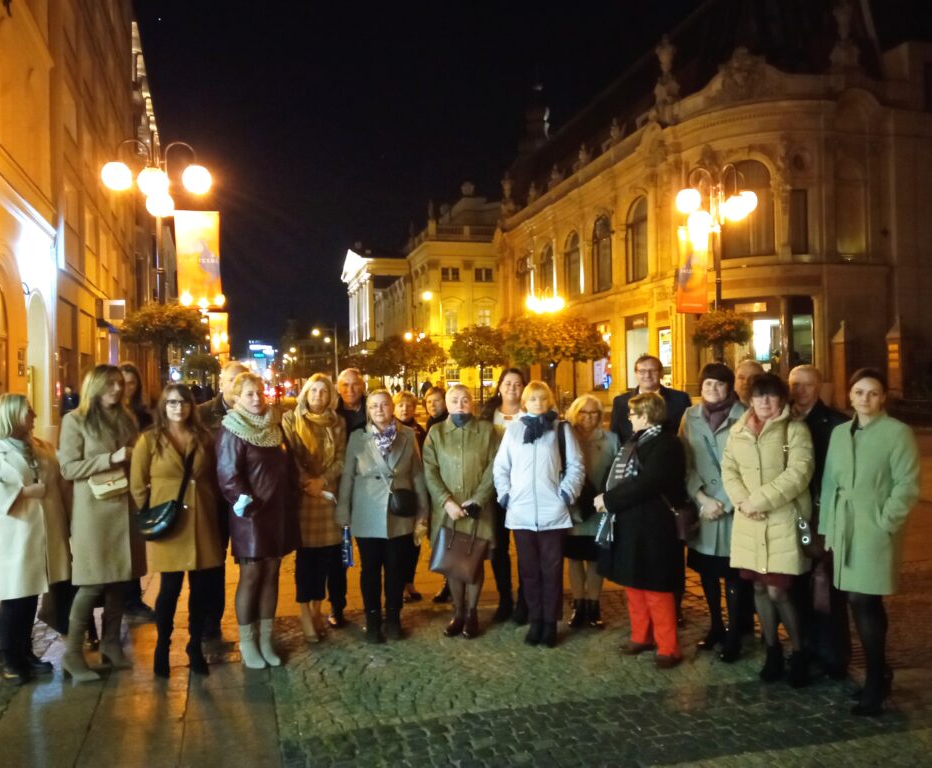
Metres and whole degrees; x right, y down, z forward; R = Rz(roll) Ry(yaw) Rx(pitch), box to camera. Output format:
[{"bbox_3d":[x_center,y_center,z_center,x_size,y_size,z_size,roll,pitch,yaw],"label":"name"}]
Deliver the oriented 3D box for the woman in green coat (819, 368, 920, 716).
[{"bbox_3d":[2.049,0.765,4.046,0.390,1.676,0.490,-1,0,-34],"label":"woman in green coat"}]

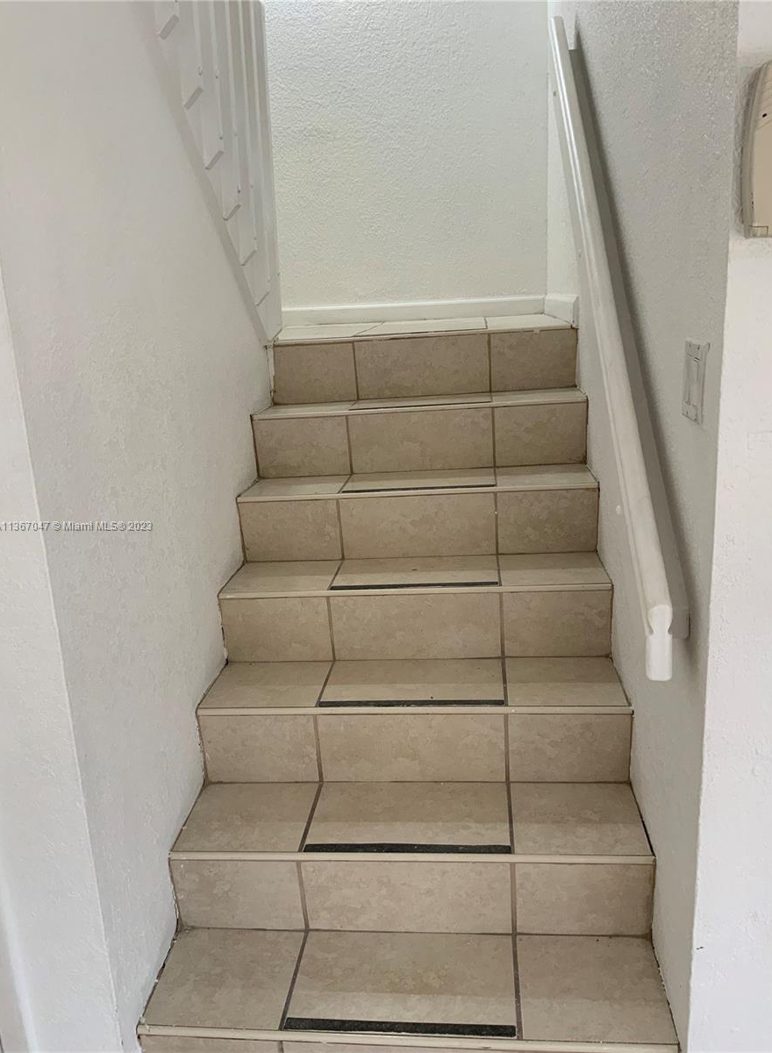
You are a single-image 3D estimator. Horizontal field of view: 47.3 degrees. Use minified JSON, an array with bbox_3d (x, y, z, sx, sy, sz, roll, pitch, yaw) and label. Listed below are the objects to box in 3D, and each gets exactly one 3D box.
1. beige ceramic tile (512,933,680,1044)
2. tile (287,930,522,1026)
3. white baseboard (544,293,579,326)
[{"bbox_3d":[0.386,0.866,1.660,0.264,0.010,0.256,-2,16,7],"label":"beige ceramic tile"},{"bbox_3d":[0.037,0.863,1.667,0.413,0.012,0.246,-2,16,7],"label":"tile"},{"bbox_3d":[0.618,-0.771,3.116,0.013,0.066,0.924,-2,15,7],"label":"white baseboard"}]

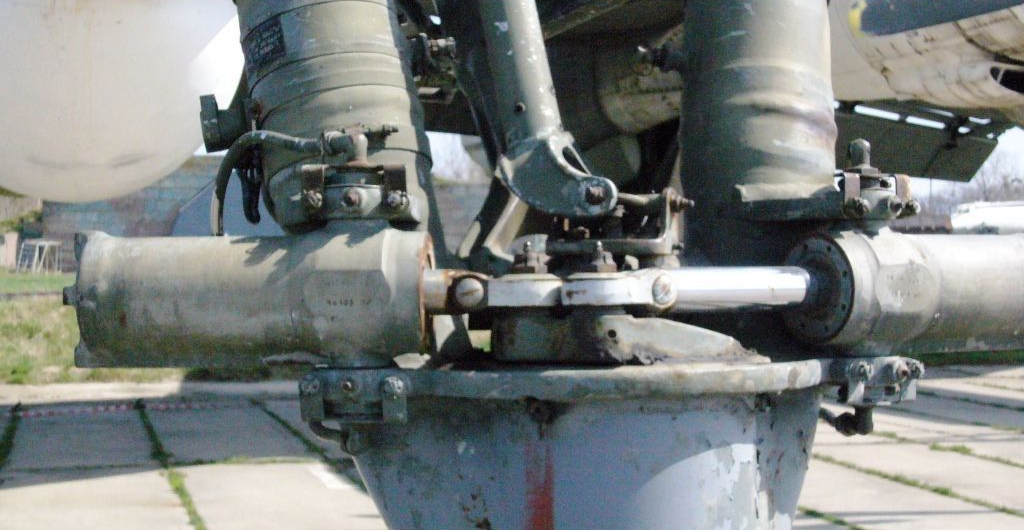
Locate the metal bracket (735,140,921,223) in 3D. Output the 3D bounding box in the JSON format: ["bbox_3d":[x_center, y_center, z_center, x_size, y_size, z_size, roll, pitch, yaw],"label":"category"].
[{"bbox_3d":[0.403,-0.107,2.380,0.140,0.100,0.180,-1,1,-33],"label":"metal bracket"}]

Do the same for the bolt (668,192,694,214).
[{"bbox_3d":[0.212,-0.078,2.330,0.033,0.021,0.021,20,0,-9],"label":"bolt"}]

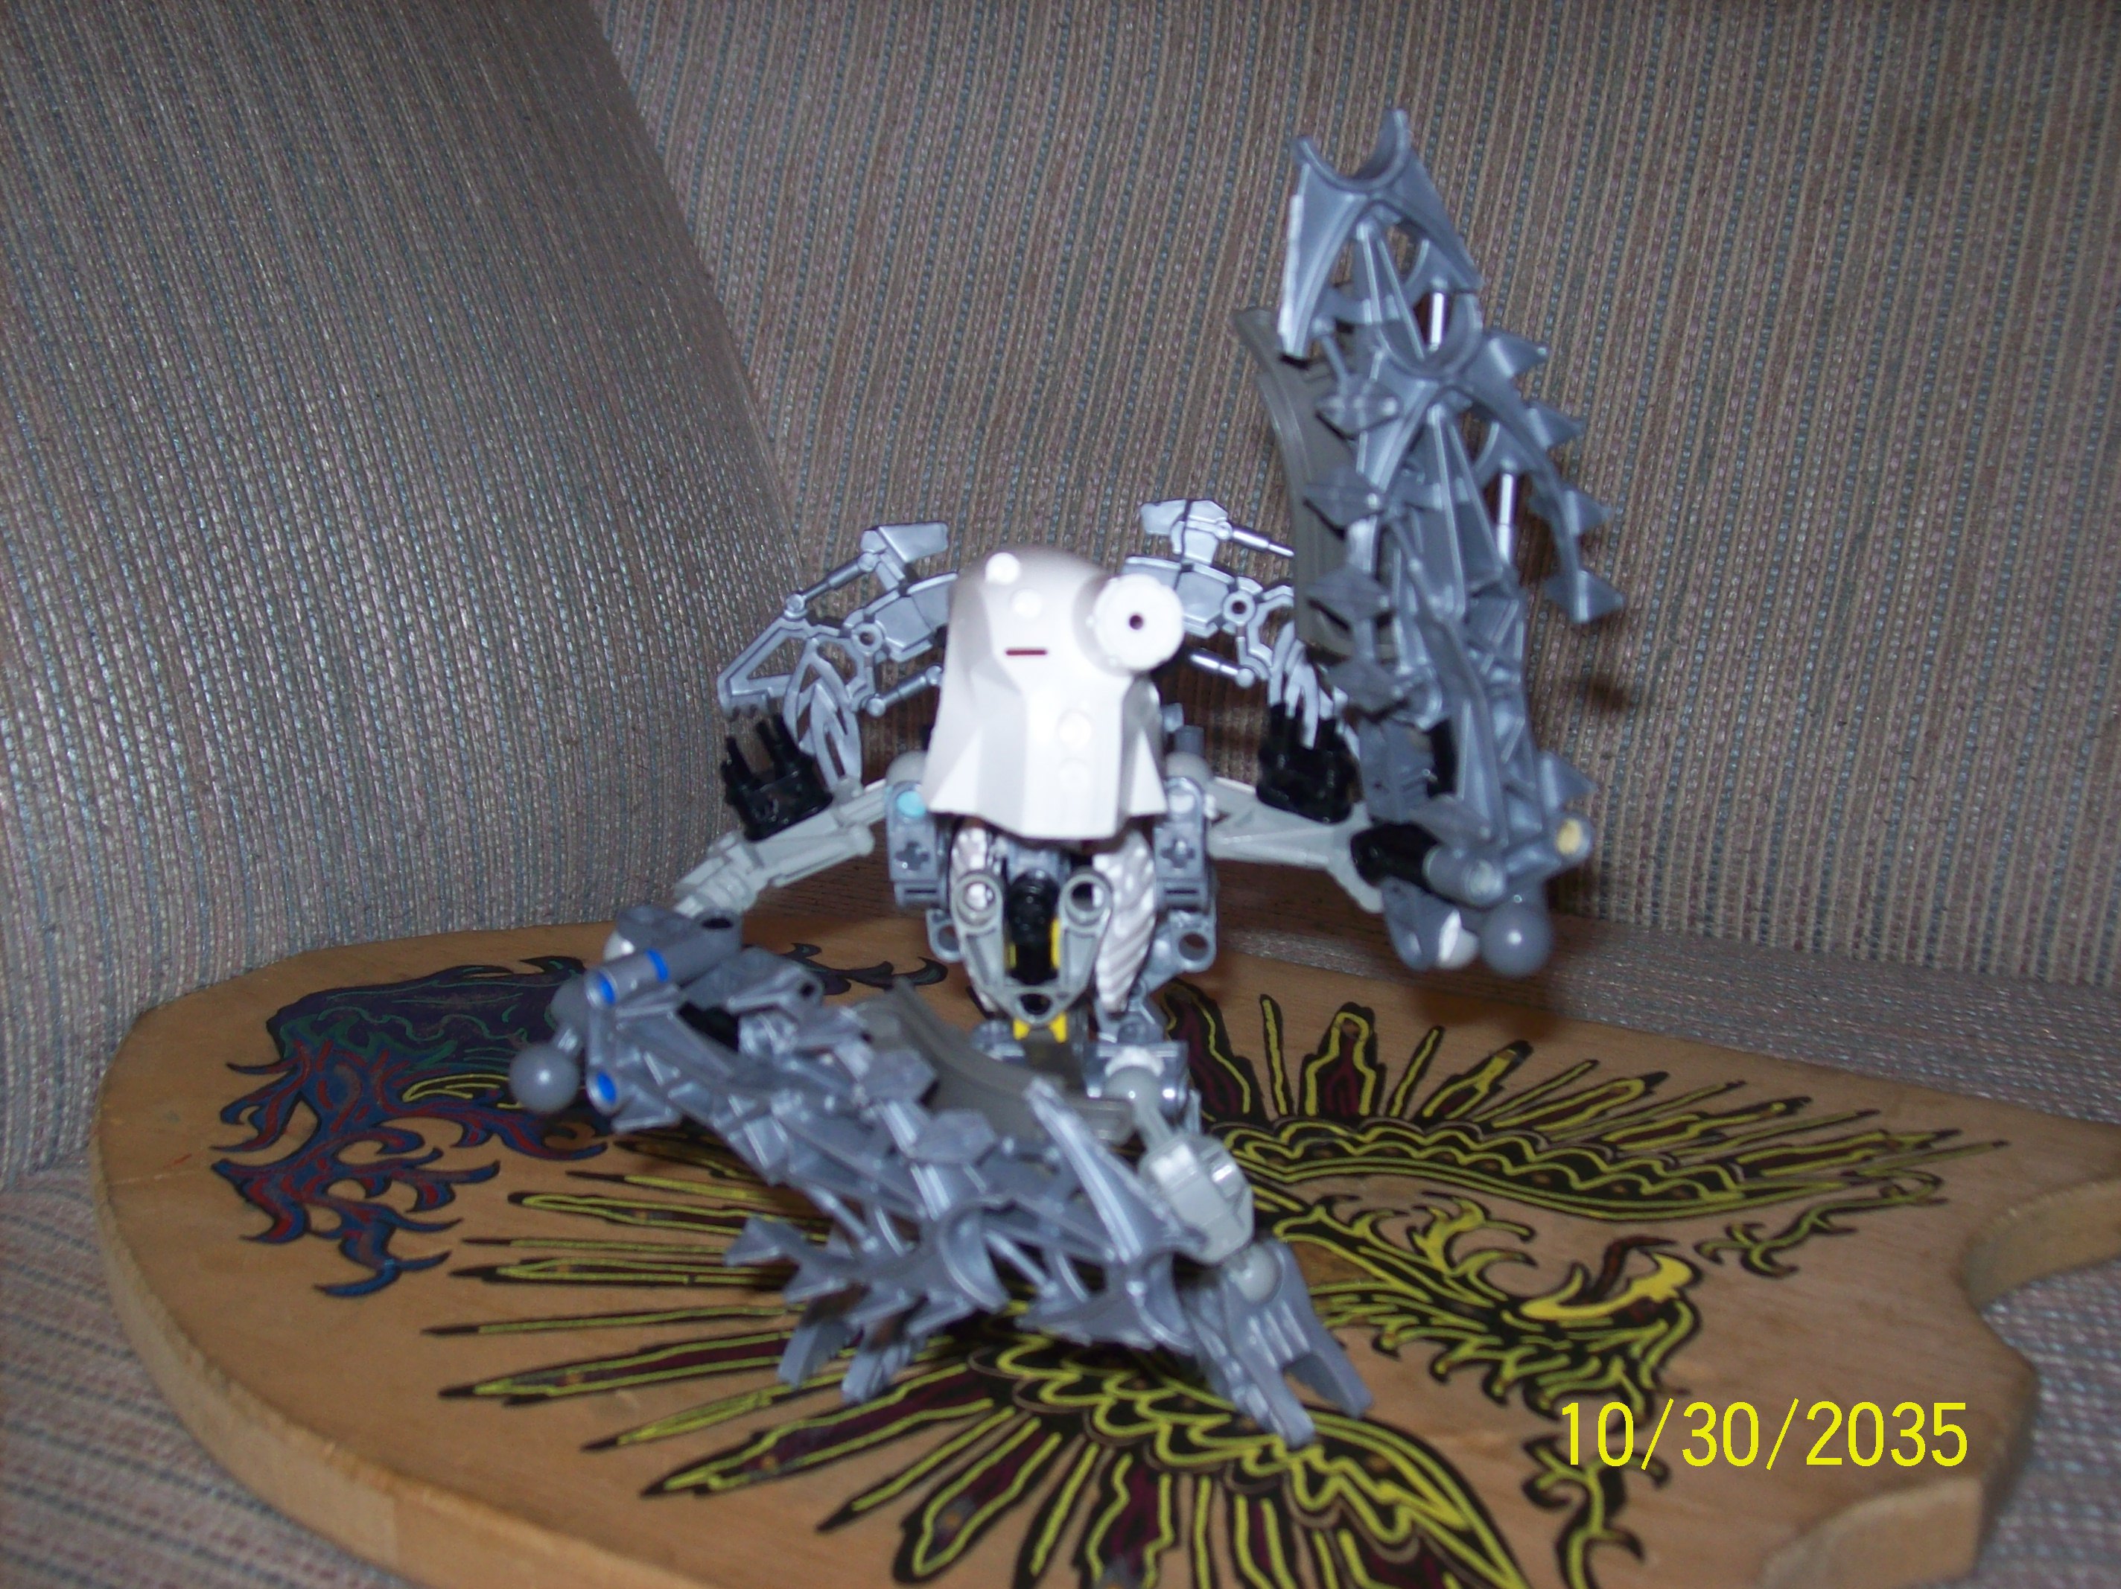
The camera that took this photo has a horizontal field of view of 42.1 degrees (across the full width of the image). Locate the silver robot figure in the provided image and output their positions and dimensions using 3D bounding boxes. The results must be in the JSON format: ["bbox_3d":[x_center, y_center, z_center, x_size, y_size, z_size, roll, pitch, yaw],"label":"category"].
[{"bbox_3d":[0.000,-0.009,0.397,0.166,0.170,0.130,0,17,3],"label":"silver robot figure"}]

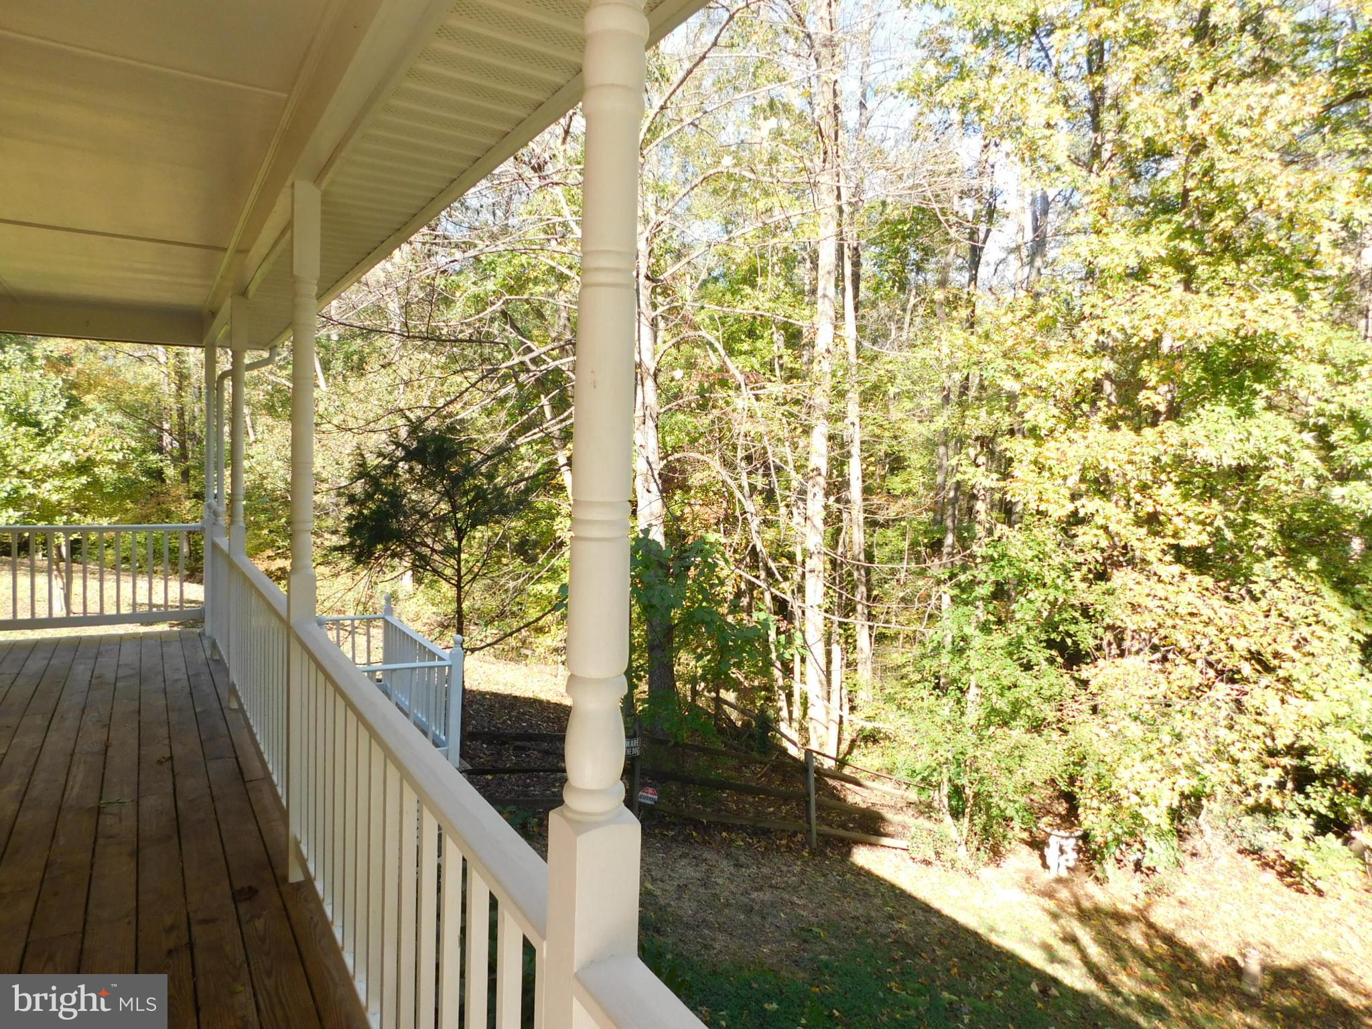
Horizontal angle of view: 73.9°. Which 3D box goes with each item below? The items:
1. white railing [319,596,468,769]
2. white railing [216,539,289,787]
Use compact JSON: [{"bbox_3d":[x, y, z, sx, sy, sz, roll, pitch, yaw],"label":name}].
[{"bbox_3d":[-2.974,1.488,8.420,1.170,1.140,2.390,0,3,-31],"label":"white railing"},{"bbox_3d":[-2.423,0.653,5.017,0.090,0.786,3.982,0,3,-31],"label":"white railing"}]

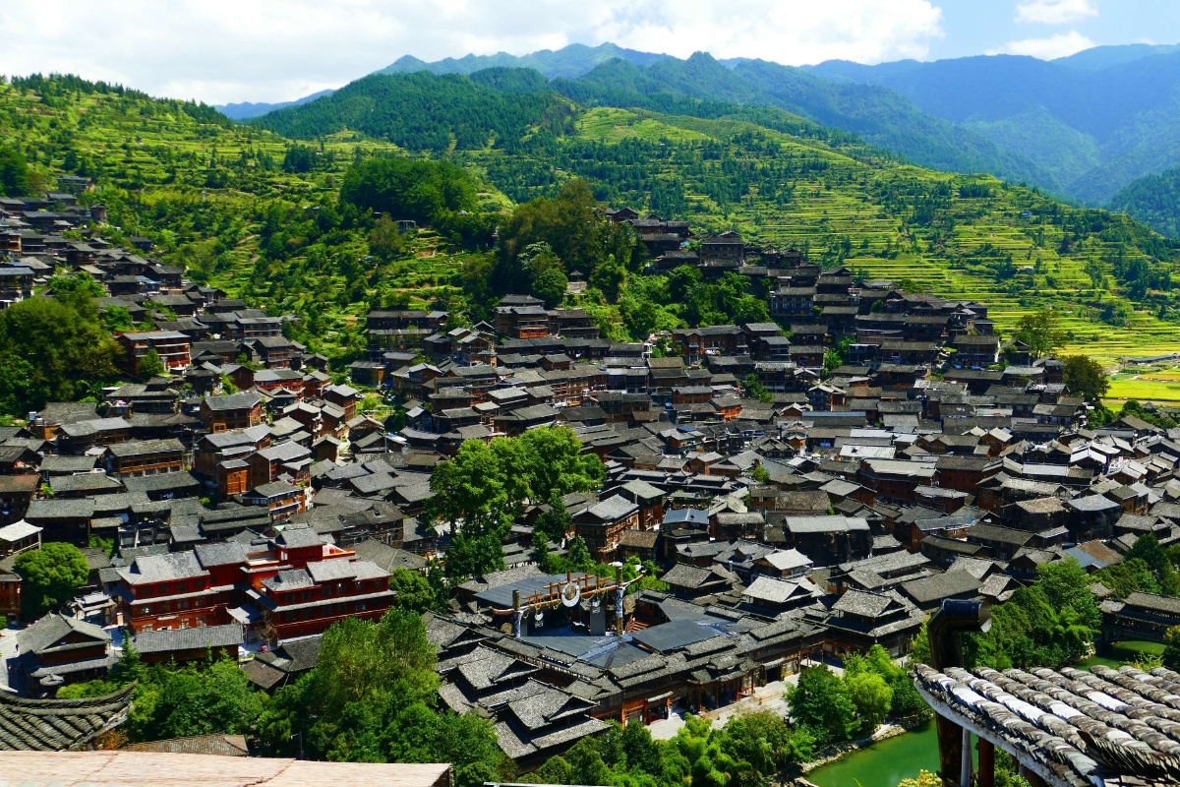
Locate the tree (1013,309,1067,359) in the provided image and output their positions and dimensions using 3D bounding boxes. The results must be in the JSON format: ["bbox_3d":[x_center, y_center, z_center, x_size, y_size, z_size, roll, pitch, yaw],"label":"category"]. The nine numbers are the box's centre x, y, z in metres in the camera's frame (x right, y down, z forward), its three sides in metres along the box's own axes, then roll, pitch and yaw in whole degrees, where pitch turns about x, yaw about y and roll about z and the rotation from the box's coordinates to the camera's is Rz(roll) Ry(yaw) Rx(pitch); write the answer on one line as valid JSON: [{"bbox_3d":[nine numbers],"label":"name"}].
[{"bbox_3d":[147.560,-19.030,430.000,16.500,17.000,15.500,0,8,0],"label":"tree"}]

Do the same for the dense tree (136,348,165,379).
[{"bbox_3d":[-126.260,-8.620,377.000,7.800,8.300,7.500,0,8,0],"label":"dense tree"}]

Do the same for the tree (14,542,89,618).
[{"bbox_3d":[-111.700,39.270,272.000,15.300,16.990,14.500,-3,8,-23],"label":"tree"}]

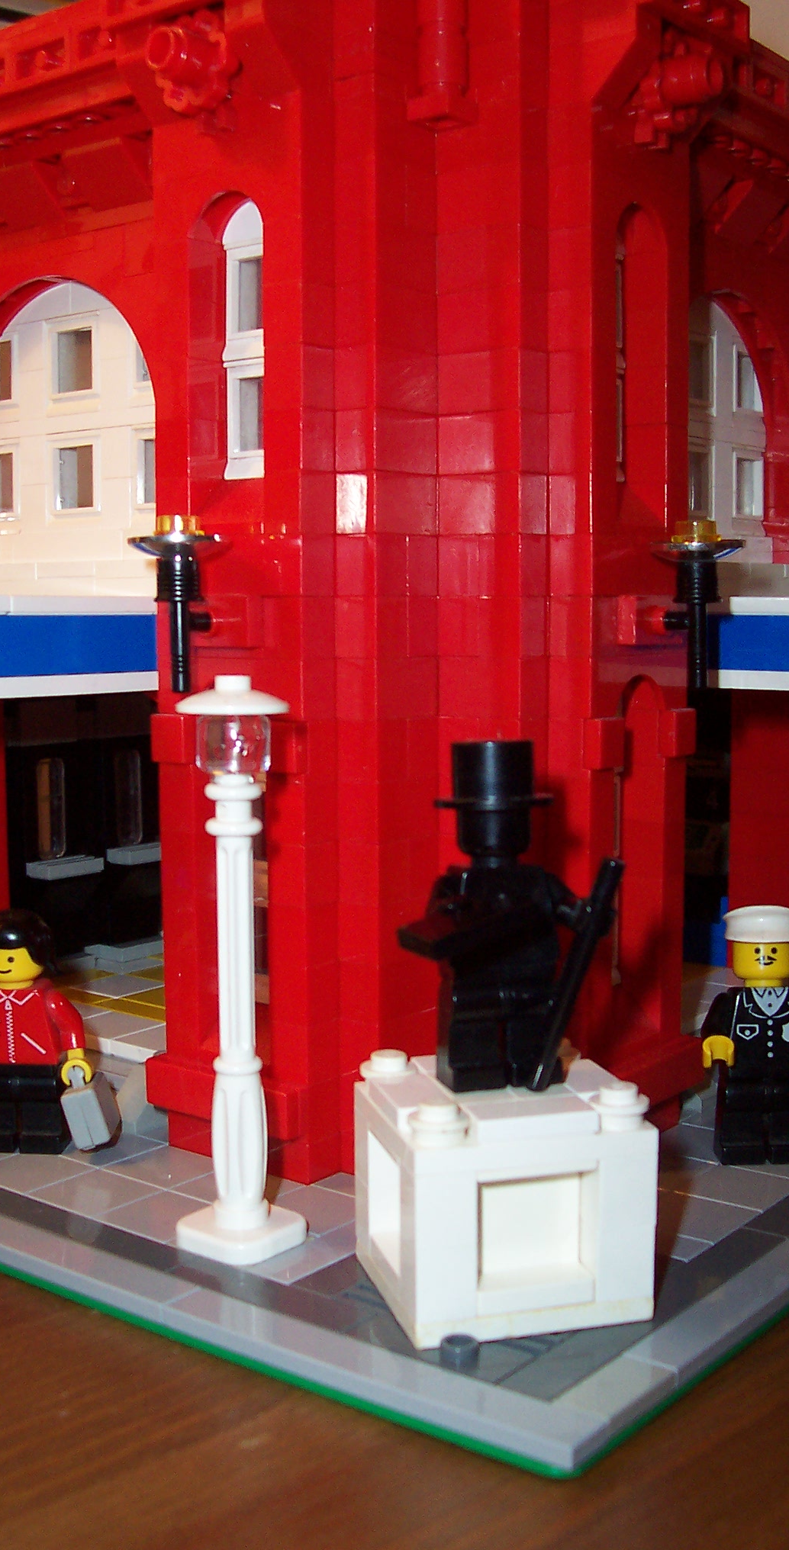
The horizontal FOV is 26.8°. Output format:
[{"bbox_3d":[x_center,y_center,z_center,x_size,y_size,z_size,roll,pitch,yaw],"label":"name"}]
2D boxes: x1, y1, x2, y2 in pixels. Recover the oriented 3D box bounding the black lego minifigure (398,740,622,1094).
[{"bbox_3d":[0.015,0.019,0.219,0.030,0.046,0.022,-2,6,-15],"label":"black lego minifigure"}]

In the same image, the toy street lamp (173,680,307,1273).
[{"bbox_3d":[-0.023,0.027,0.241,0.016,0.083,0.016,4,7,38],"label":"toy street lamp"}]

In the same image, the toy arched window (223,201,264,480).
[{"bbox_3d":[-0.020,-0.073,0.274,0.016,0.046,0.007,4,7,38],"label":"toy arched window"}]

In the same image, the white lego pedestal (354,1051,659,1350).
[{"bbox_3d":[0.014,0.055,0.225,0.032,0.030,0.032,-2,6,-15],"label":"white lego pedestal"}]

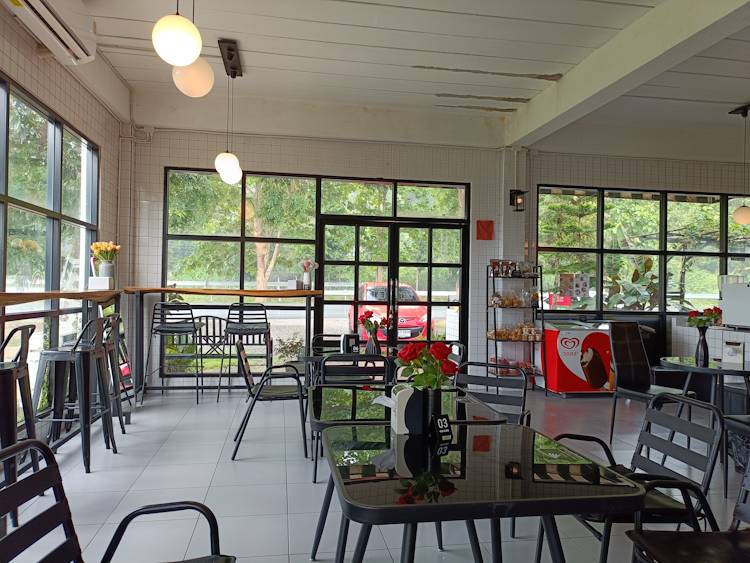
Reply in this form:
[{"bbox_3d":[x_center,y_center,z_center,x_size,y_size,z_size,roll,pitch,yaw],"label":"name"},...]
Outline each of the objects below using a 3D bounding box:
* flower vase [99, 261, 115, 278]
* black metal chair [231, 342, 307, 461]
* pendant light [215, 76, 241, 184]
[{"bbox_3d":[-2.274,-0.055,4.594,0.138,0.255,0.138,1,0,-10],"label":"flower vase"},{"bbox_3d":[-0.755,0.823,3.934,0.543,0.791,0.507,1,-1,-10],"label":"black metal chair"},{"bbox_3d":[-1.450,-1.568,5.440,0.248,1.145,0.661,1,-1,-10],"label":"pendant light"}]

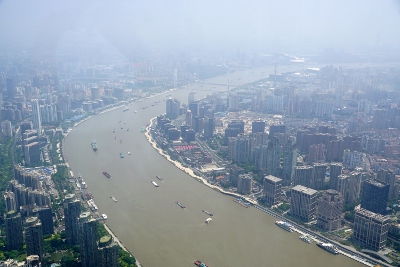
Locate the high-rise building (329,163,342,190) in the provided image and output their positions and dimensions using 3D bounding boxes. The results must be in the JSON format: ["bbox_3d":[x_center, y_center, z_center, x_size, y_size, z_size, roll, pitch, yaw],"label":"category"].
[{"bbox_3d":[437.290,139.540,1391.820,30.820,83.660,23.110,5,16,16],"label":"high-rise building"}]

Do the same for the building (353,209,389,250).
[{"bbox_3d":[419.980,233.150,1067.380,32.000,74.000,71.000,-13,21,-41],"label":"building"}]

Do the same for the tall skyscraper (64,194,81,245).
[{"bbox_3d":[-314.690,217.060,1074.620,37.000,121.000,27.000,-5,16,-18],"label":"tall skyscraper"}]

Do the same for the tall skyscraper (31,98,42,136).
[{"bbox_3d":[-801.070,-82.290,2121.560,27.000,163.000,26.000,0,15,-2],"label":"tall skyscraper"}]

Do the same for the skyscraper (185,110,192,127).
[{"bbox_3d":[-55.130,-65.070,2191.510,22.000,103.000,22.000,6,16,19],"label":"skyscraper"}]

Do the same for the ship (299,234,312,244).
[{"bbox_3d":[261.410,263.890,1074.100,9.500,8.500,38.000,-11,19,-36],"label":"ship"}]

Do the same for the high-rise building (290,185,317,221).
[{"bbox_3d":[296.600,197.500,1232.000,36.900,76.800,60.900,-13,20,-41],"label":"high-rise building"}]

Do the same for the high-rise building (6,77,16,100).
[{"bbox_3d":[-1343.250,-325.350,3078.760,45.000,141.000,38.000,0,15,0],"label":"high-rise building"}]

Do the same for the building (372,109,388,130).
[{"bbox_3d":[939.980,-74.540,2256.680,63.000,100.000,22.000,0,15,0],"label":"building"}]

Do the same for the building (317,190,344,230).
[{"bbox_3d":[344.260,201.080,1138.620,46.000,97.000,43.000,-12,20,-38],"label":"building"}]

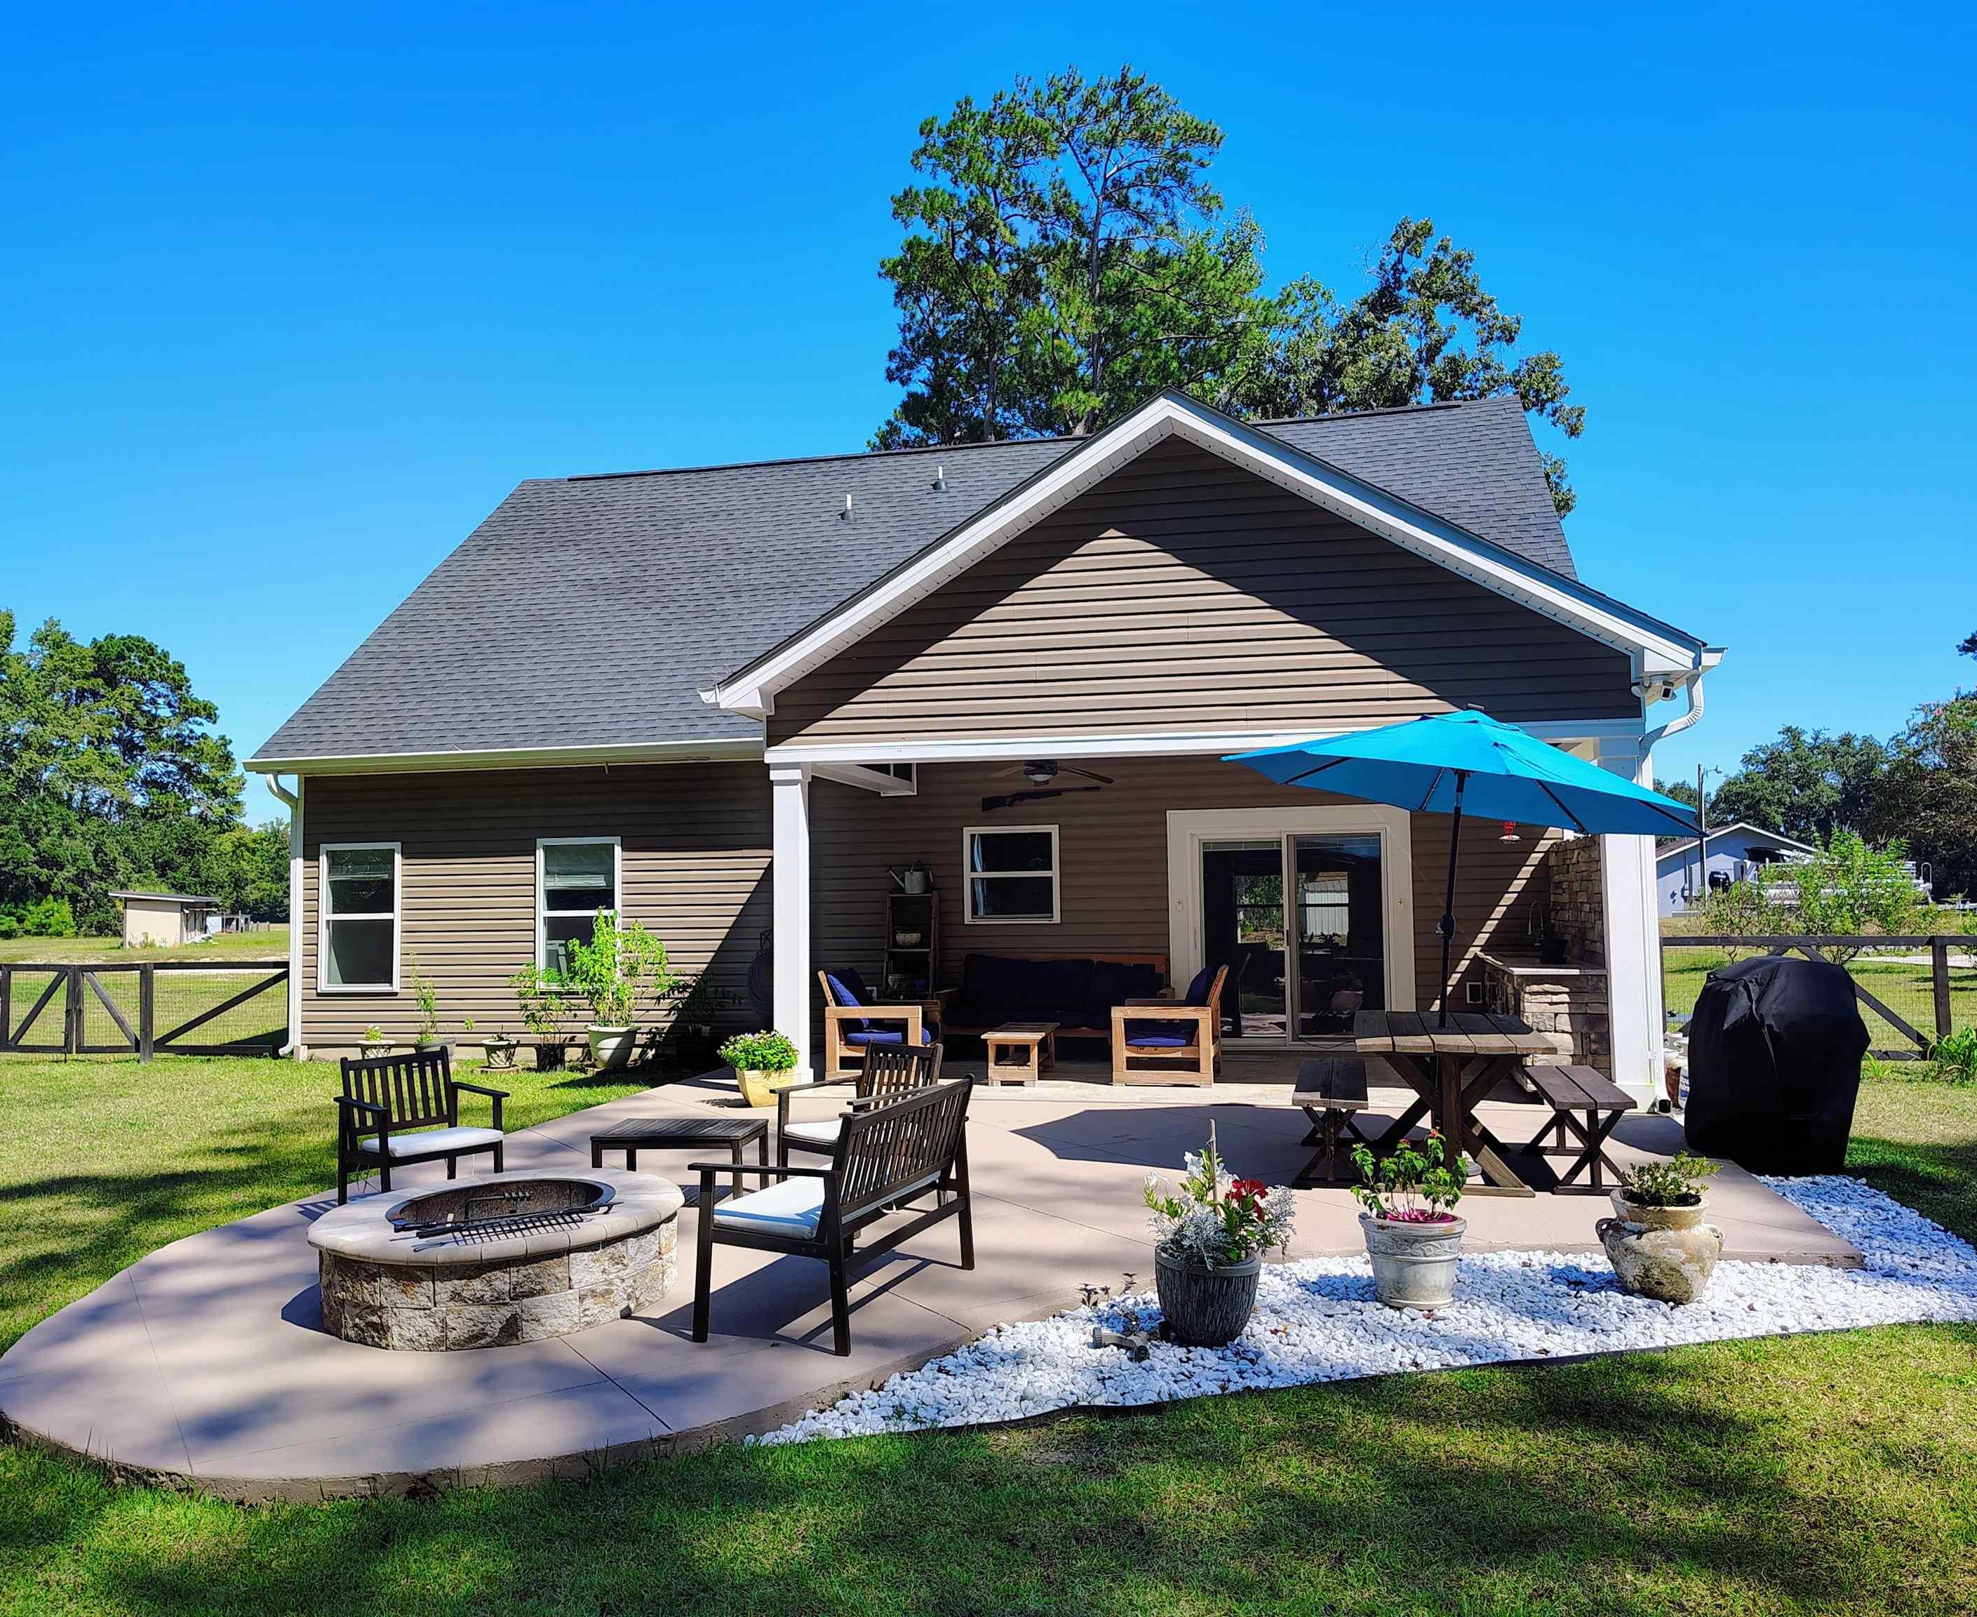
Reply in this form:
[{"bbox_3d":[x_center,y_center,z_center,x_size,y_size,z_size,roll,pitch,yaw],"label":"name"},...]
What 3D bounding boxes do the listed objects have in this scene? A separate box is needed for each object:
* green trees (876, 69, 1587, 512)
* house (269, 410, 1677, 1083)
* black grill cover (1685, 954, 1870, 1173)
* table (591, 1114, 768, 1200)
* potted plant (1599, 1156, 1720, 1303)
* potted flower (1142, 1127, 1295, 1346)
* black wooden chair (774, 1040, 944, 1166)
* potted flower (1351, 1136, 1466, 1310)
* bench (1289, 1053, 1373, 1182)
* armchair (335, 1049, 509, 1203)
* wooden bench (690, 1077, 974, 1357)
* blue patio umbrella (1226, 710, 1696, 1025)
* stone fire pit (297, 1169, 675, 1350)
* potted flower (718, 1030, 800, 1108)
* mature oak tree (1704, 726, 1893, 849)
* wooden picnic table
[{"bbox_3d":[6.099,-7.751,38.038,17.000,23.418,11.000,-1,-4,9],"label":"green trees"},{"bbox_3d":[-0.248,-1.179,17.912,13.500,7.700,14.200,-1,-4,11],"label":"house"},{"bbox_3d":[4.620,1.466,8.830,0.630,1.180,1.150,-1,-3,6],"label":"black grill cover"},{"bbox_3d":[-1.542,1.806,7.517,0.760,0.370,0.670,-1,-4,9],"label":"table"},{"bbox_3d":[2.497,1.558,5.571,0.439,0.521,0.410,-1,-4,11],"label":"potted plant"},{"bbox_3d":[0.793,1.466,5.161,0.490,0.698,0.490,-1,-4,11],"label":"potted flower"},{"bbox_3d":[-0.616,1.558,7.206,0.620,0.800,0.650,-4,-5,42],"label":"black wooden chair"},{"bbox_3d":[1.570,1.526,5.587,0.416,0.612,0.416,-1,-4,11],"label":"potted flower"},{"bbox_3d":[1.915,1.734,8.247,0.375,0.475,1.950,-2,-4,14],"label":"bench"},{"bbox_3d":[-2.719,1.586,7.151,0.620,0.800,0.650,3,-5,-44],"label":"armchair"},{"bbox_3d":[-0.536,1.459,5.617,0.650,0.800,1.270,-2,-4,19],"label":"wooden bench"},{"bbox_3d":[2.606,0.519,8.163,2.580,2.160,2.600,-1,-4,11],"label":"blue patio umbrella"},{"bbox_3d":[-1.965,1.790,6.020,1.430,0.375,1.430,-1,-3,0],"label":"stone fire pit"},{"bbox_3d":[-1.735,1.975,11.300,0.610,0.570,0.580,0,-3,-11],"label":"potted flower"},{"bbox_3d":[50.000,0.570,92.000,12.500,11.200,12.500,-1,-3,0],"label":"mature oak tree"},{"bbox_3d":[2.503,1.574,8.147,0.940,0.765,2.000,-2,-4,14],"label":"wooden picnic table"}]

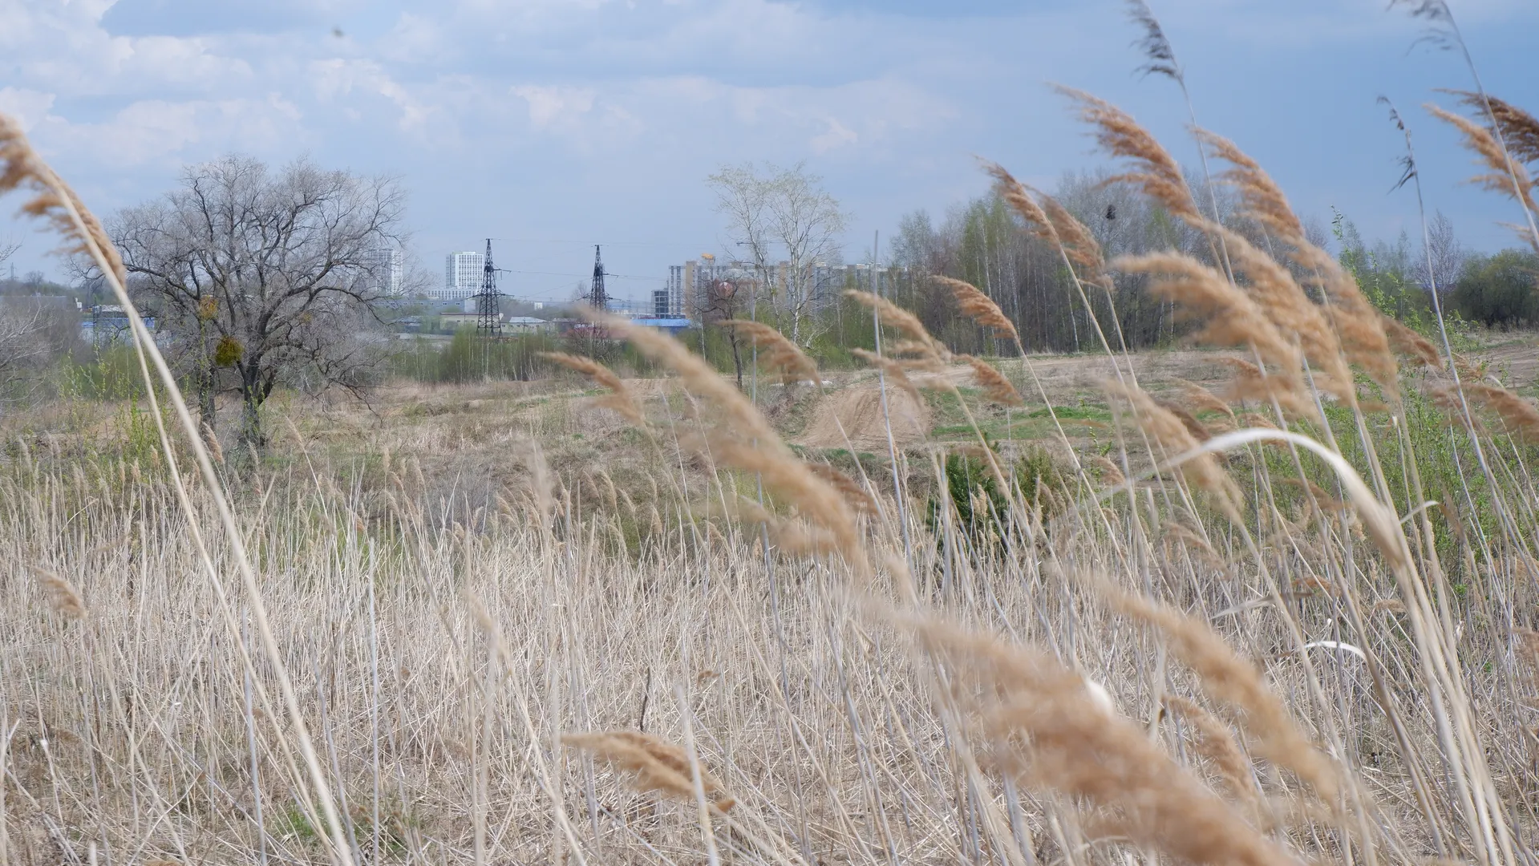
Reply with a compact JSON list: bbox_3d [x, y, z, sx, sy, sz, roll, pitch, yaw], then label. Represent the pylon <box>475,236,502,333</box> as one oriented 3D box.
[{"bbox_3d":[-70.971,-36.547,700.000,8.000,24.800,5.000,-1,3,-28],"label":"pylon"}]

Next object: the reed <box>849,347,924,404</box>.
[{"bbox_3d":[0.275,-0.134,6.500,0.170,0.140,0.080,0,2,0],"label":"reed"}]

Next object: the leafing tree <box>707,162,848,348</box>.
[{"bbox_3d":[0.521,-11.663,185.000,9.200,12.800,8.500,0,2,0],"label":"leafing tree"}]

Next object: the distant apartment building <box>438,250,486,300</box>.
[{"bbox_3d":[-287.825,-147.010,2600.000,34.000,47.000,26.000,-1,3,-30],"label":"distant apartment building"}]

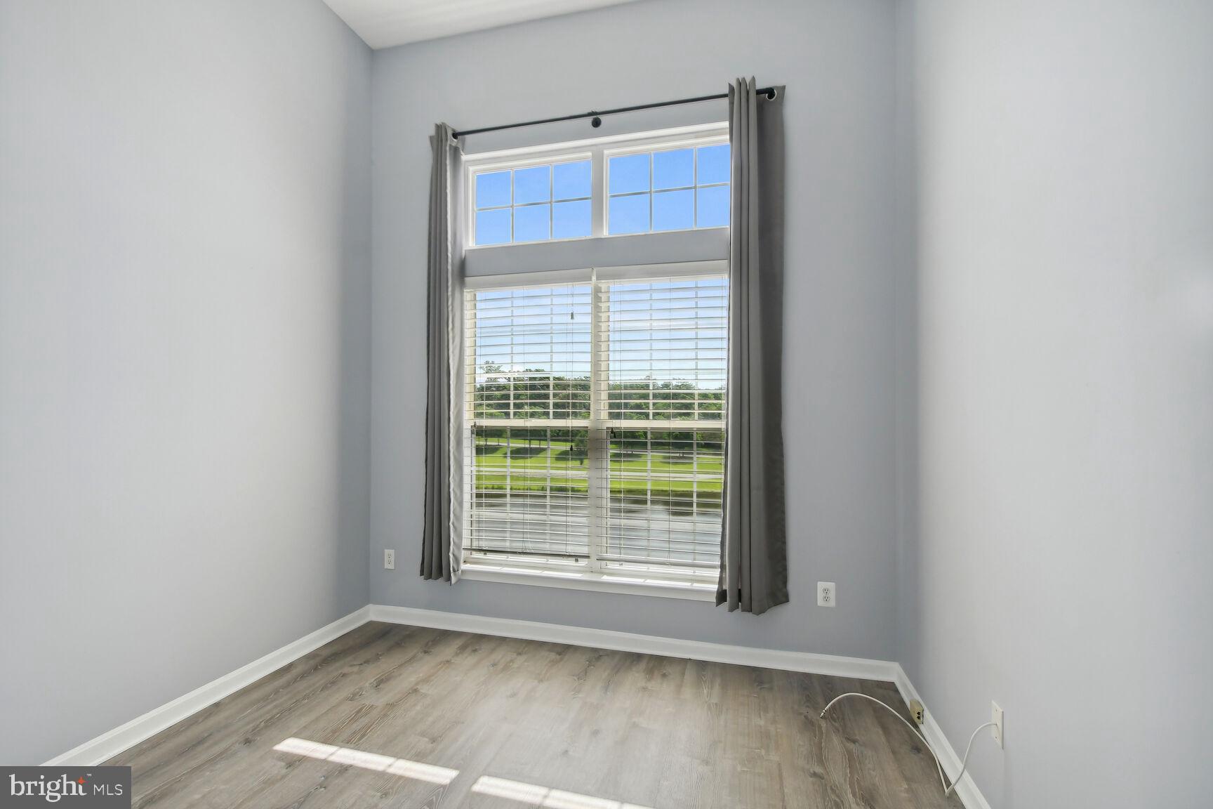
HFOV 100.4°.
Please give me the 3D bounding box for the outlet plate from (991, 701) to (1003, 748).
[{"bbox_3d":[1.178,0.966,1.525,0.007,0.115,0.070,0,-1,14],"label":"outlet plate"}]

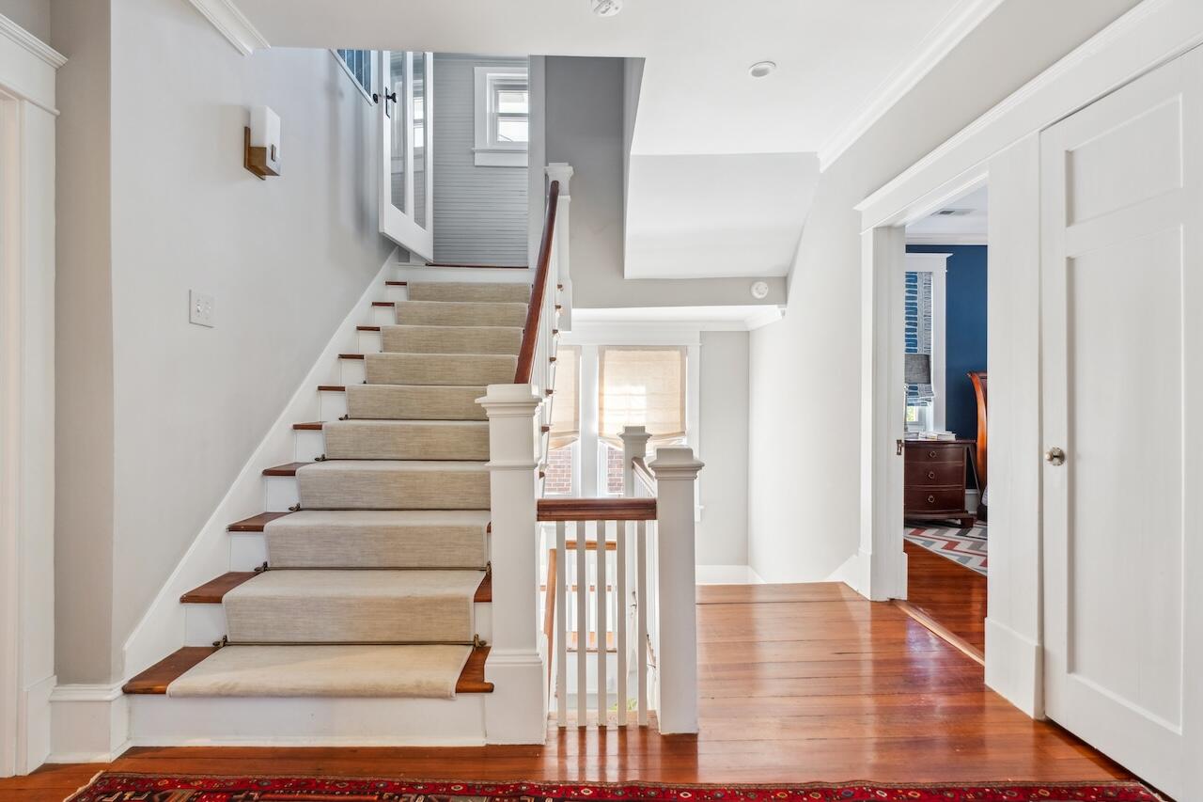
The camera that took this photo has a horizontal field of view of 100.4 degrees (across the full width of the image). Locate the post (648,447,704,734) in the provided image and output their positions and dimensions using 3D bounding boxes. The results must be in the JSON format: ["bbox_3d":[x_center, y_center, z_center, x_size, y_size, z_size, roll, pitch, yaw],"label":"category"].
[{"bbox_3d":[0.241,0.635,1.736,0.186,0.958,0.186,0,1,-1],"label":"post"}]

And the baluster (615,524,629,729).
[{"bbox_3d":[0.071,0.761,1.732,0.030,0.707,0.031,0,1,-1],"label":"baluster"}]

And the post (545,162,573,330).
[{"bbox_3d":[-0.315,-1.154,3.826,0.208,1.250,0.205,0,1,-1],"label":"post"}]

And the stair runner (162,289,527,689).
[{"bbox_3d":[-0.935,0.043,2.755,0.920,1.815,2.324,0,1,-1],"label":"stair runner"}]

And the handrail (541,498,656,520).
[{"bbox_3d":[-0.015,0.369,1.728,0.403,0.072,0.066,0,1,-1],"label":"handrail"}]

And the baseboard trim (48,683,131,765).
[{"bbox_3d":[-1.603,0.996,1.580,0.199,0.240,0.070,0,1,-1],"label":"baseboard trim"}]

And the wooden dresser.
[{"bbox_3d":[2.837,0.712,4.520,0.763,0.755,0.470,0,1,-1],"label":"wooden dresser"}]

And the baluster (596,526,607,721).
[{"bbox_3d":[0.001,0.761,1.730,0.030,0.707,0.031,0,1,-1],"label":"baluster"}]

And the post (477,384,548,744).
[{"bbox_3d":[-0.306,0.529,1.718,0.199,1.171,0.199,0,1,-1],"label":"post"}]

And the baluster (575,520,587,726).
[{"bbox_3d":[-0.067,0.761,1.728,0.031,0.707,0.031,0,1,-1],"label":"baluster"}]

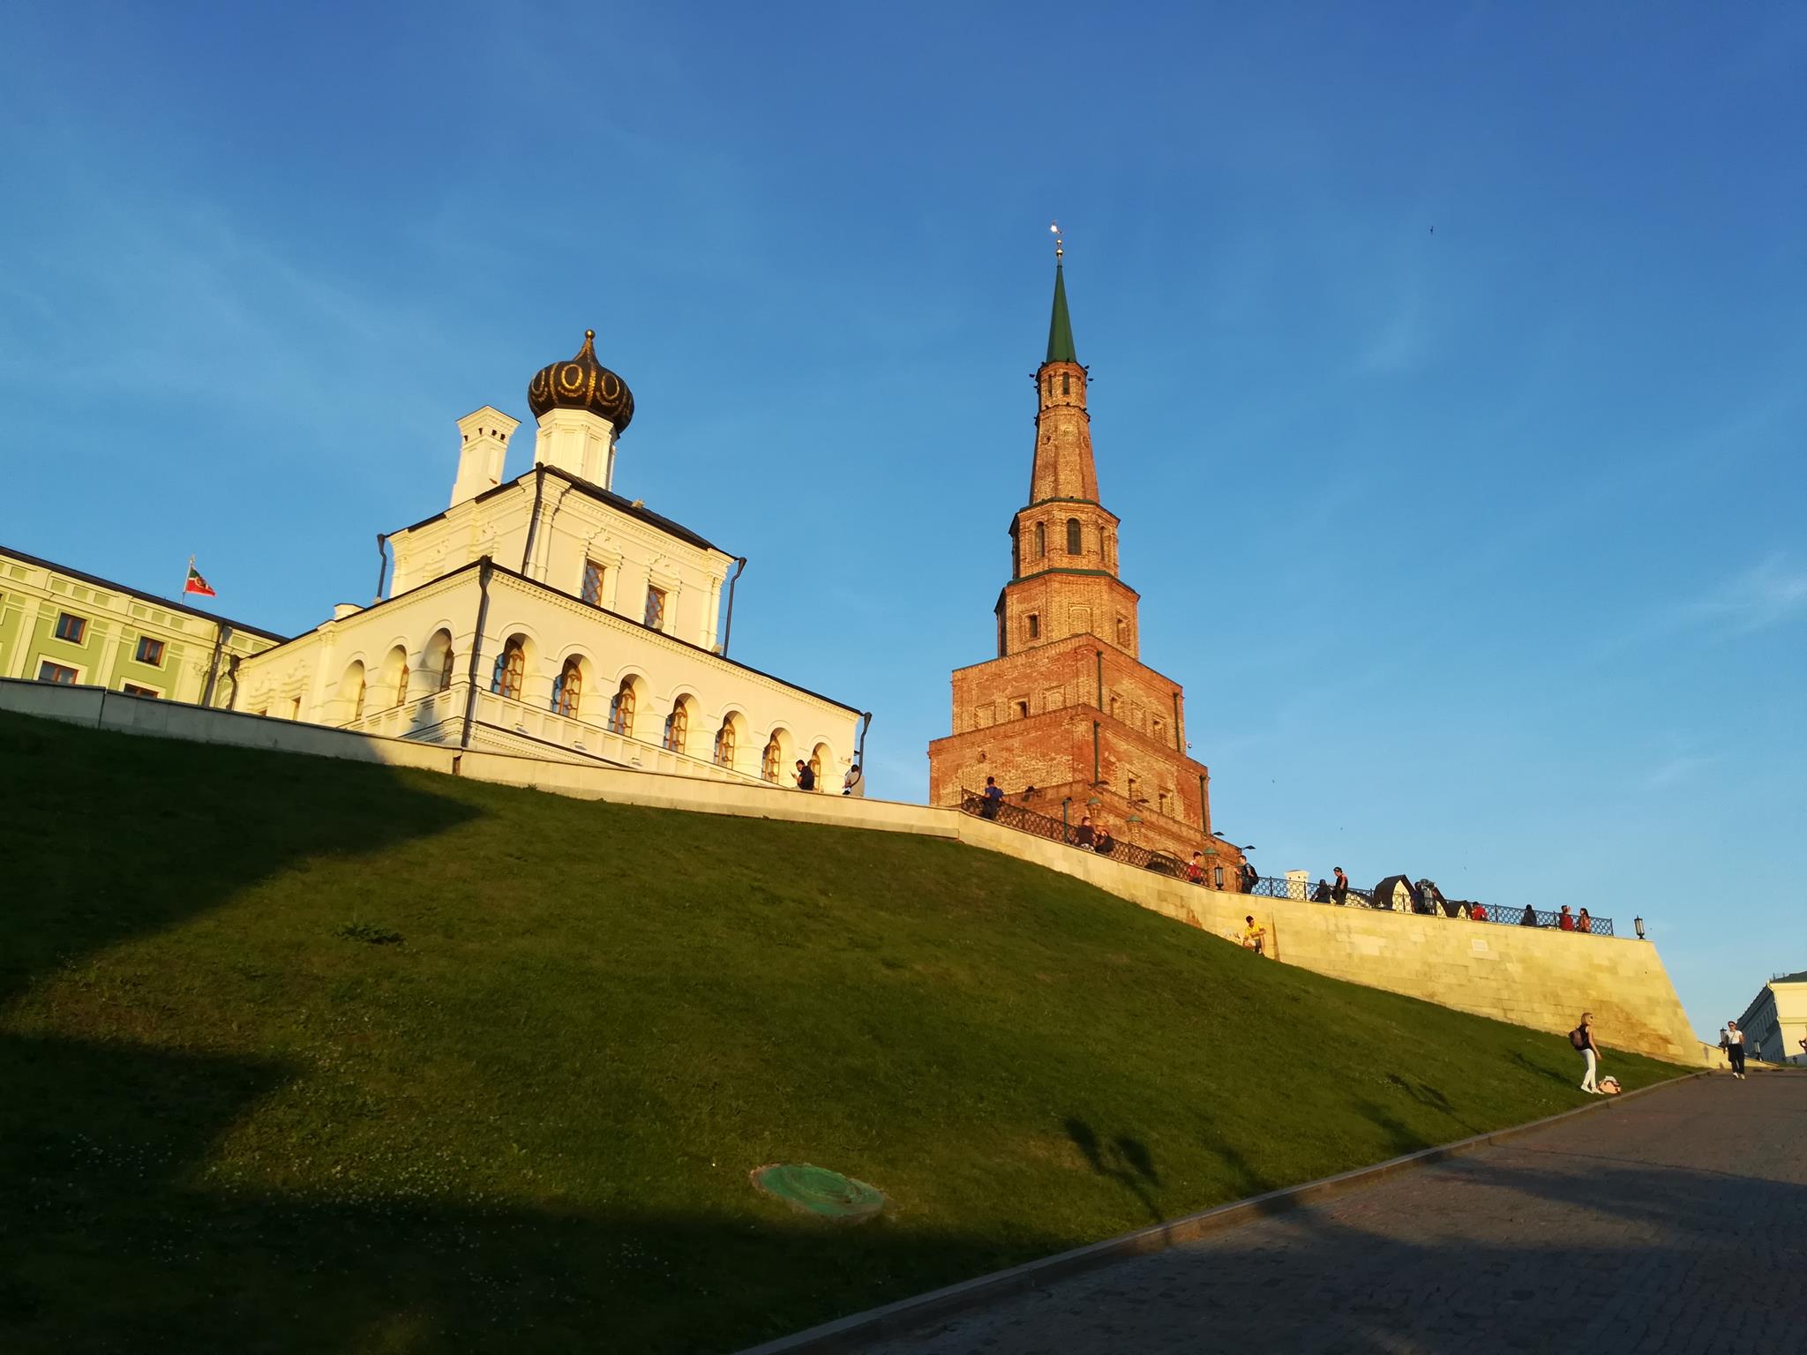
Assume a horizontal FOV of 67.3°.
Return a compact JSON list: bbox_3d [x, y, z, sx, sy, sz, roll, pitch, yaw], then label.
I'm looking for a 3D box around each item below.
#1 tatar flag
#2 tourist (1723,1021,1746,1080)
[{"bbox_3d":[-36.519,-5.023,70.500,1.800,1.800,0.400,11,-23,-27],"label":"tatar flag"},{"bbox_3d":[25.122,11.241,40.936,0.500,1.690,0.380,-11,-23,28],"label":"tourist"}]

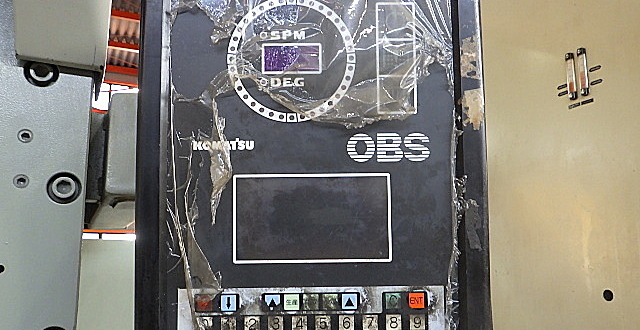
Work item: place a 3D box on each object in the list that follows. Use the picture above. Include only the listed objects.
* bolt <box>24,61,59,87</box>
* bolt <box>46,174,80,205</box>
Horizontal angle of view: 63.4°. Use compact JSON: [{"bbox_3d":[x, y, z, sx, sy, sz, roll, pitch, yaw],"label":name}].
[{"bbox_3d":[-0.326,-0.108,0.607,0.036,0.036,0.021,5,-9,-29],"label":"bolt"},{"bbox_3d":[-0.298,0.028,0.604,0.036,0.036,0.021,5,-9,-29],"label":"bolt"}]

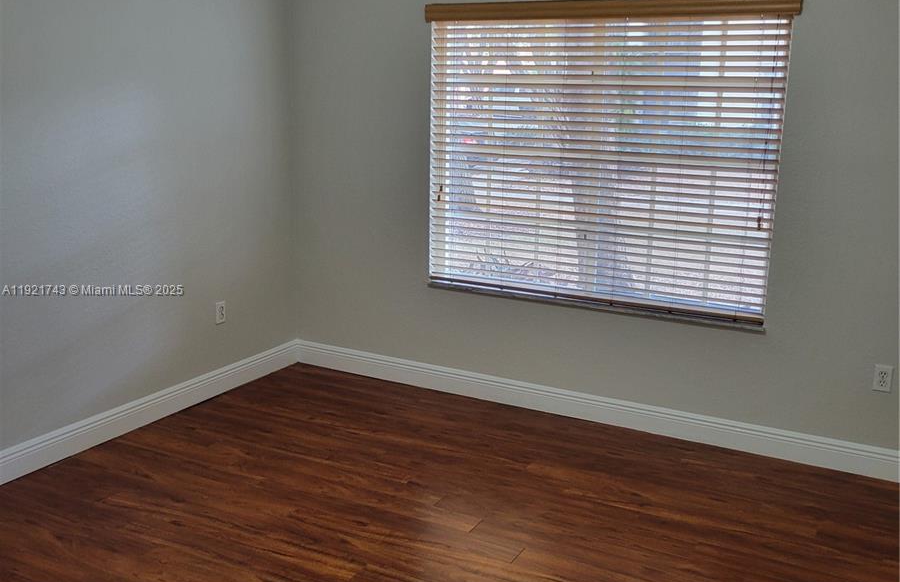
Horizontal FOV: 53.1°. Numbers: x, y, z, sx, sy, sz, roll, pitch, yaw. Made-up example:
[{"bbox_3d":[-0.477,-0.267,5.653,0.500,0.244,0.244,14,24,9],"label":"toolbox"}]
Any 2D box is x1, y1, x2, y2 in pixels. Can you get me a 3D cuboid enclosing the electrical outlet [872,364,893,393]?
[{"bbox_3d":[1.851,0.376,3.852,0.071,0.115,0.010,8,15,28],"label":"electrical outlet"}]

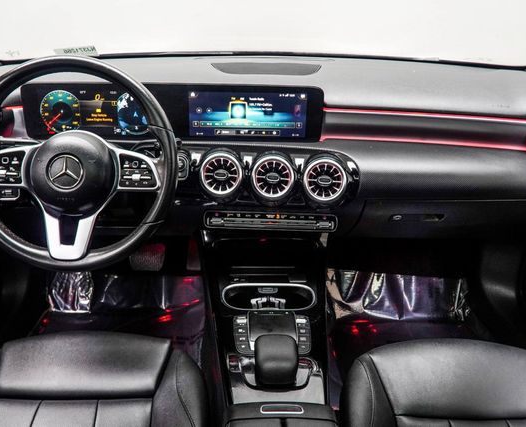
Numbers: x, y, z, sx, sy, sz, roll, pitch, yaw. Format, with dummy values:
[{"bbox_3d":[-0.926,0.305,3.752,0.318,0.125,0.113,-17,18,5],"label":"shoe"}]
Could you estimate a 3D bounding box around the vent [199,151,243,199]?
[{"bbox_3d":[-0.083,-0.081,0.990,0.088,0.088,0.050,2,6,1],"label":"vent"}]

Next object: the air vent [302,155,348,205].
[{"bbox_3d":[0.126,-0.068,0.980,0.088,0.088,0.050,2,6,1],"label":"air vent"}]

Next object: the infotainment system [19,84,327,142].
[{"bbox_3d":[-0.187,-0.209,1.008,0.625,0.118,0.040,1,6,-2],"label":"infotainment system"}]

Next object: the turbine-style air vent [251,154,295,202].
[{"bbox_3d":[0.022,-0.074,0.987,0.088,0.088,0.050,2,6,1],"label":"turbine-style air vent"}]

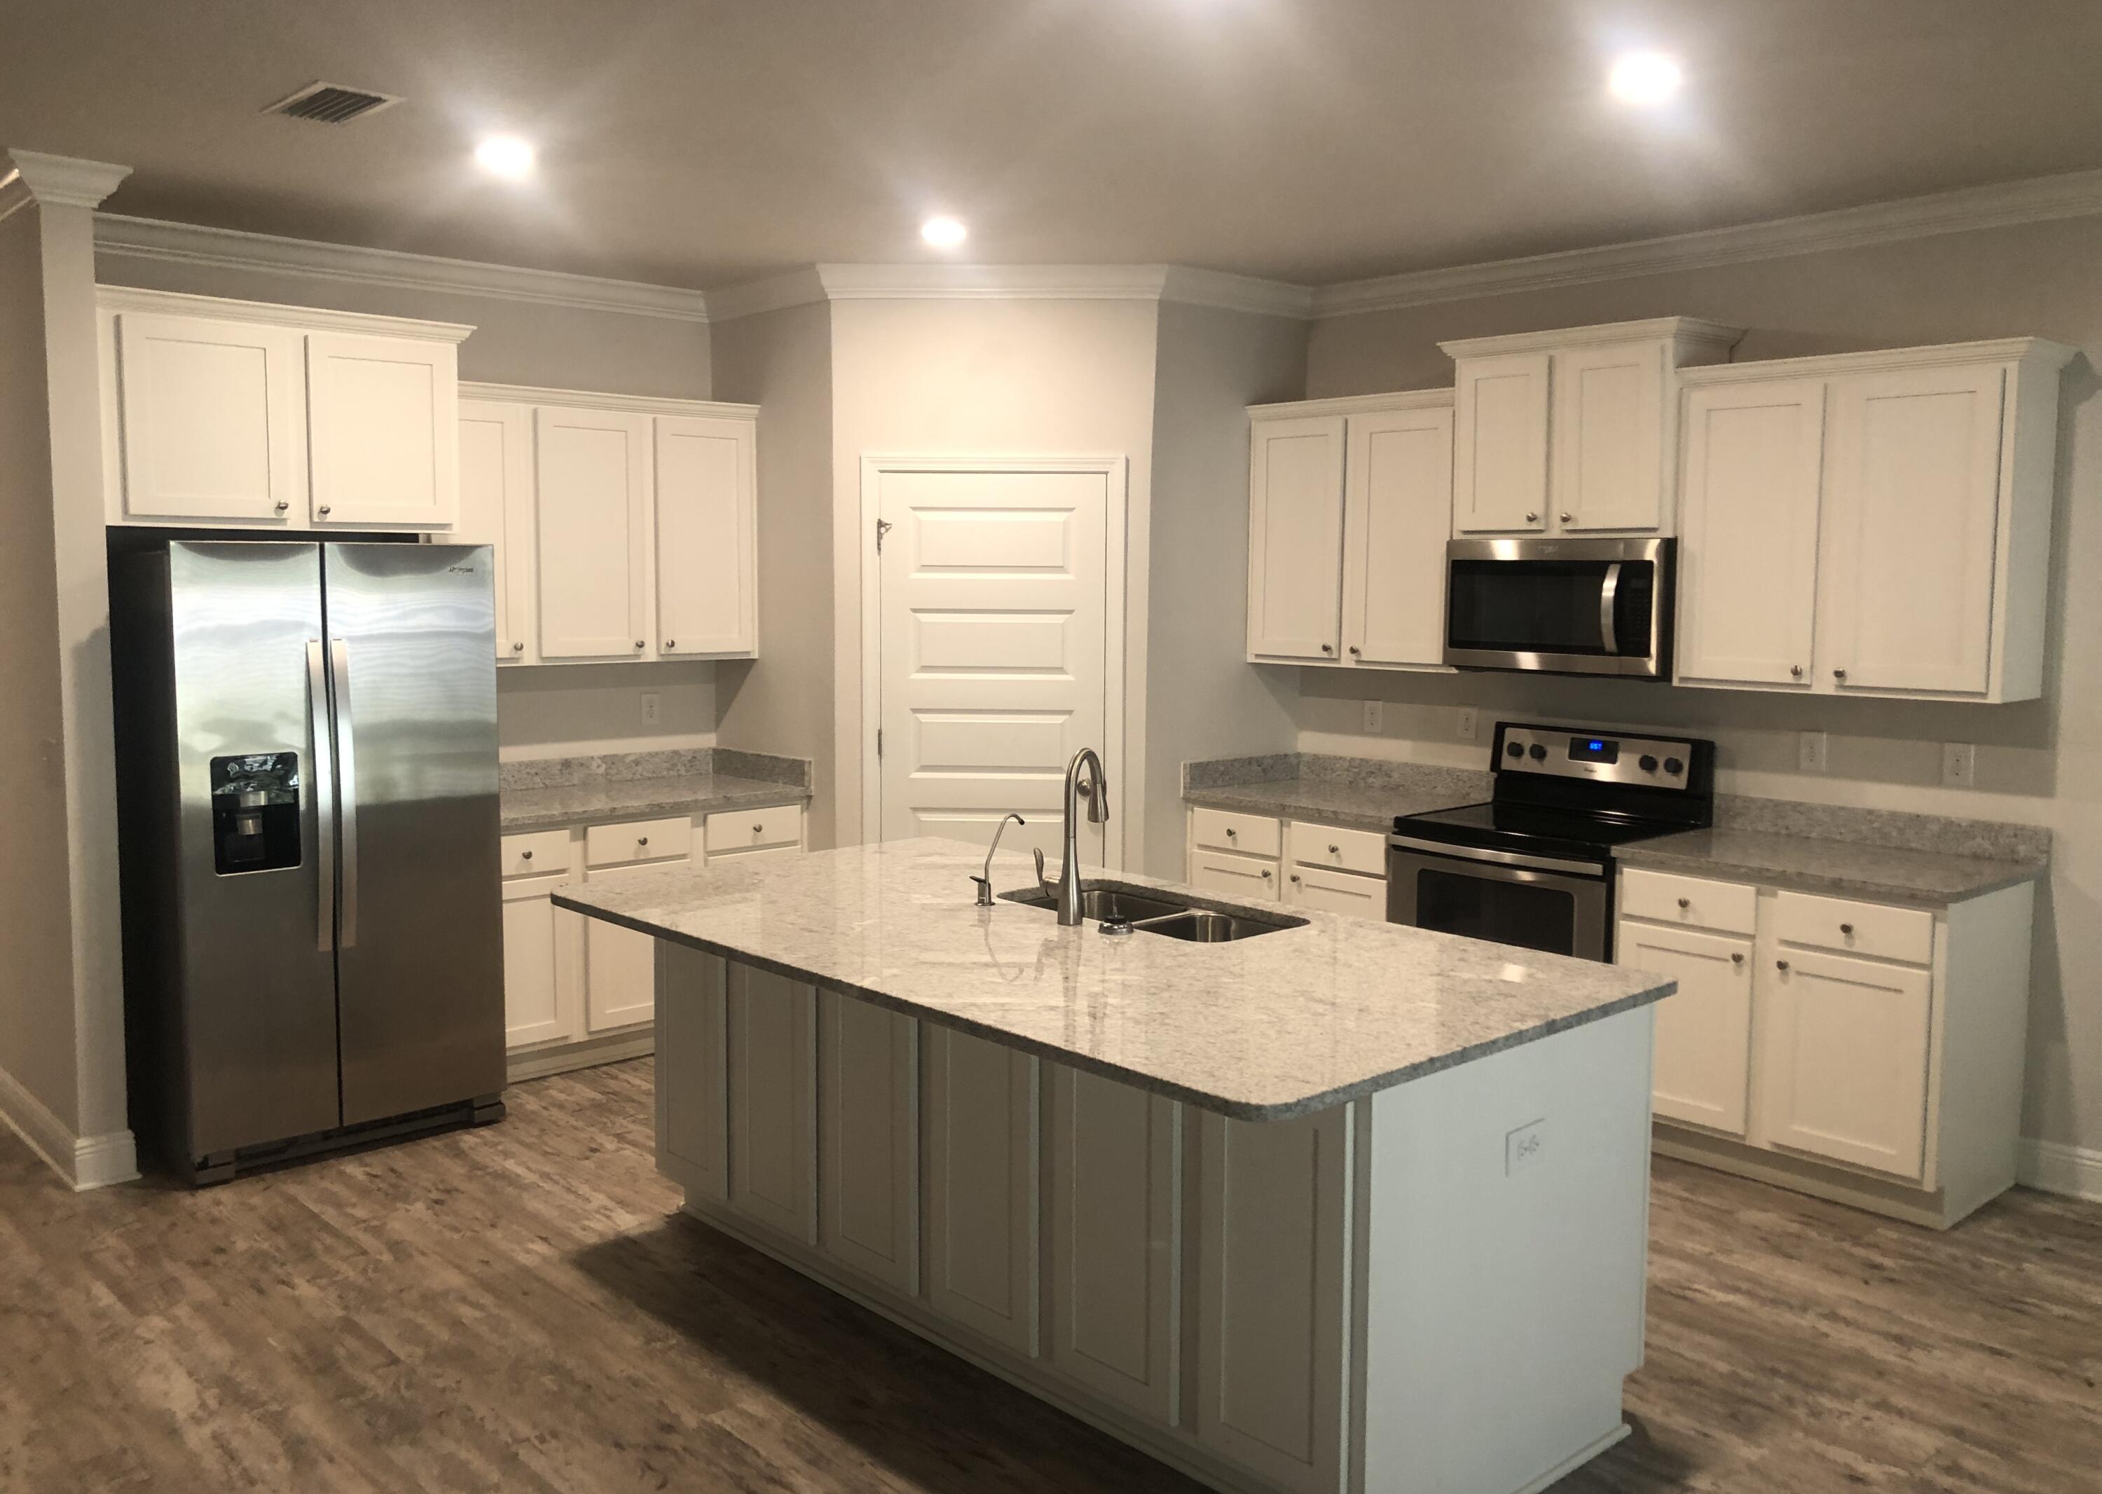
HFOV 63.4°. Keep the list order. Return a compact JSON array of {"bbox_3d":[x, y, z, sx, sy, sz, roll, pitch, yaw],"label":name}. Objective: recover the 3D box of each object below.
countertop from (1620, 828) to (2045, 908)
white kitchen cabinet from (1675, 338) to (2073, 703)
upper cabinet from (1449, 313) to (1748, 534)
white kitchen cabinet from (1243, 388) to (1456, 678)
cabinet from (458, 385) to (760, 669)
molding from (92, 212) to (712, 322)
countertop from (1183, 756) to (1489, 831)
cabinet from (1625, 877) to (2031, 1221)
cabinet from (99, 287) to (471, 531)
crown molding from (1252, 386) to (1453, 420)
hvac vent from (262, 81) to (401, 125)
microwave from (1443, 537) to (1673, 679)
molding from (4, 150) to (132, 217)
[{"bbox_3d":[2.194,0.329,4.831,0.660,0.034,0.938,-5,8,-42],"label":"countertop"},{"bbox_3d":[2.309,-0.623,4.841,0.355,0.941,0.958,-5,8,-42],"label":"white kitchen cabinet"},{"bbox_3d":[1.712,-0.985,5.437,0.406,0.638,0.863,-5,8,-42],"label":"upper cabinet"},{"bbox_3d":[1.159,-0.759,6.114,0.355,0.941,0.933,-5,8,-42],"label":"white kitchen cabinet"},{"bbox_3d":[-1.676,-0.776,6.105,1.278,0.941,0.355,-5,8,-42],"label":"cabinet"},{"bbox_3d":[-2.125,-1.603,5.750,2.266,0.101,0.083,-5,8,-42],"label":"molding"},{"bbox_3d":[1.037,0.146,6.059,0.655,0.136,0.896,-5,8,-42],"label":"countertop"},{"bbox_3d":[2.182,0.779,4.872,0.625,0.879,0.918,-5,8,-42],"label":"cabinet"},{"bbox_3d":[-2.413,-0.981,5.210,1.077,0.639,0.662,-5,8,-42],"label":"cabinet"},{"bbox_3d":[1.051,-1.191,5.970,0.056,0.054,0.933,-5,8,-42],"label":"crown molding"},{"bbox_3d":[-1.649,-1.458,3.893,0.188,0.020,0.350,-5,8,-42],"label":"hvac vent"},{"bbox_3d":[1.696,-0.452,5.461,0.405,0.420,0.756,-5,8,-42],"label":"microwave"},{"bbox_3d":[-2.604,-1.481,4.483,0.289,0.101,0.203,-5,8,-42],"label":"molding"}]

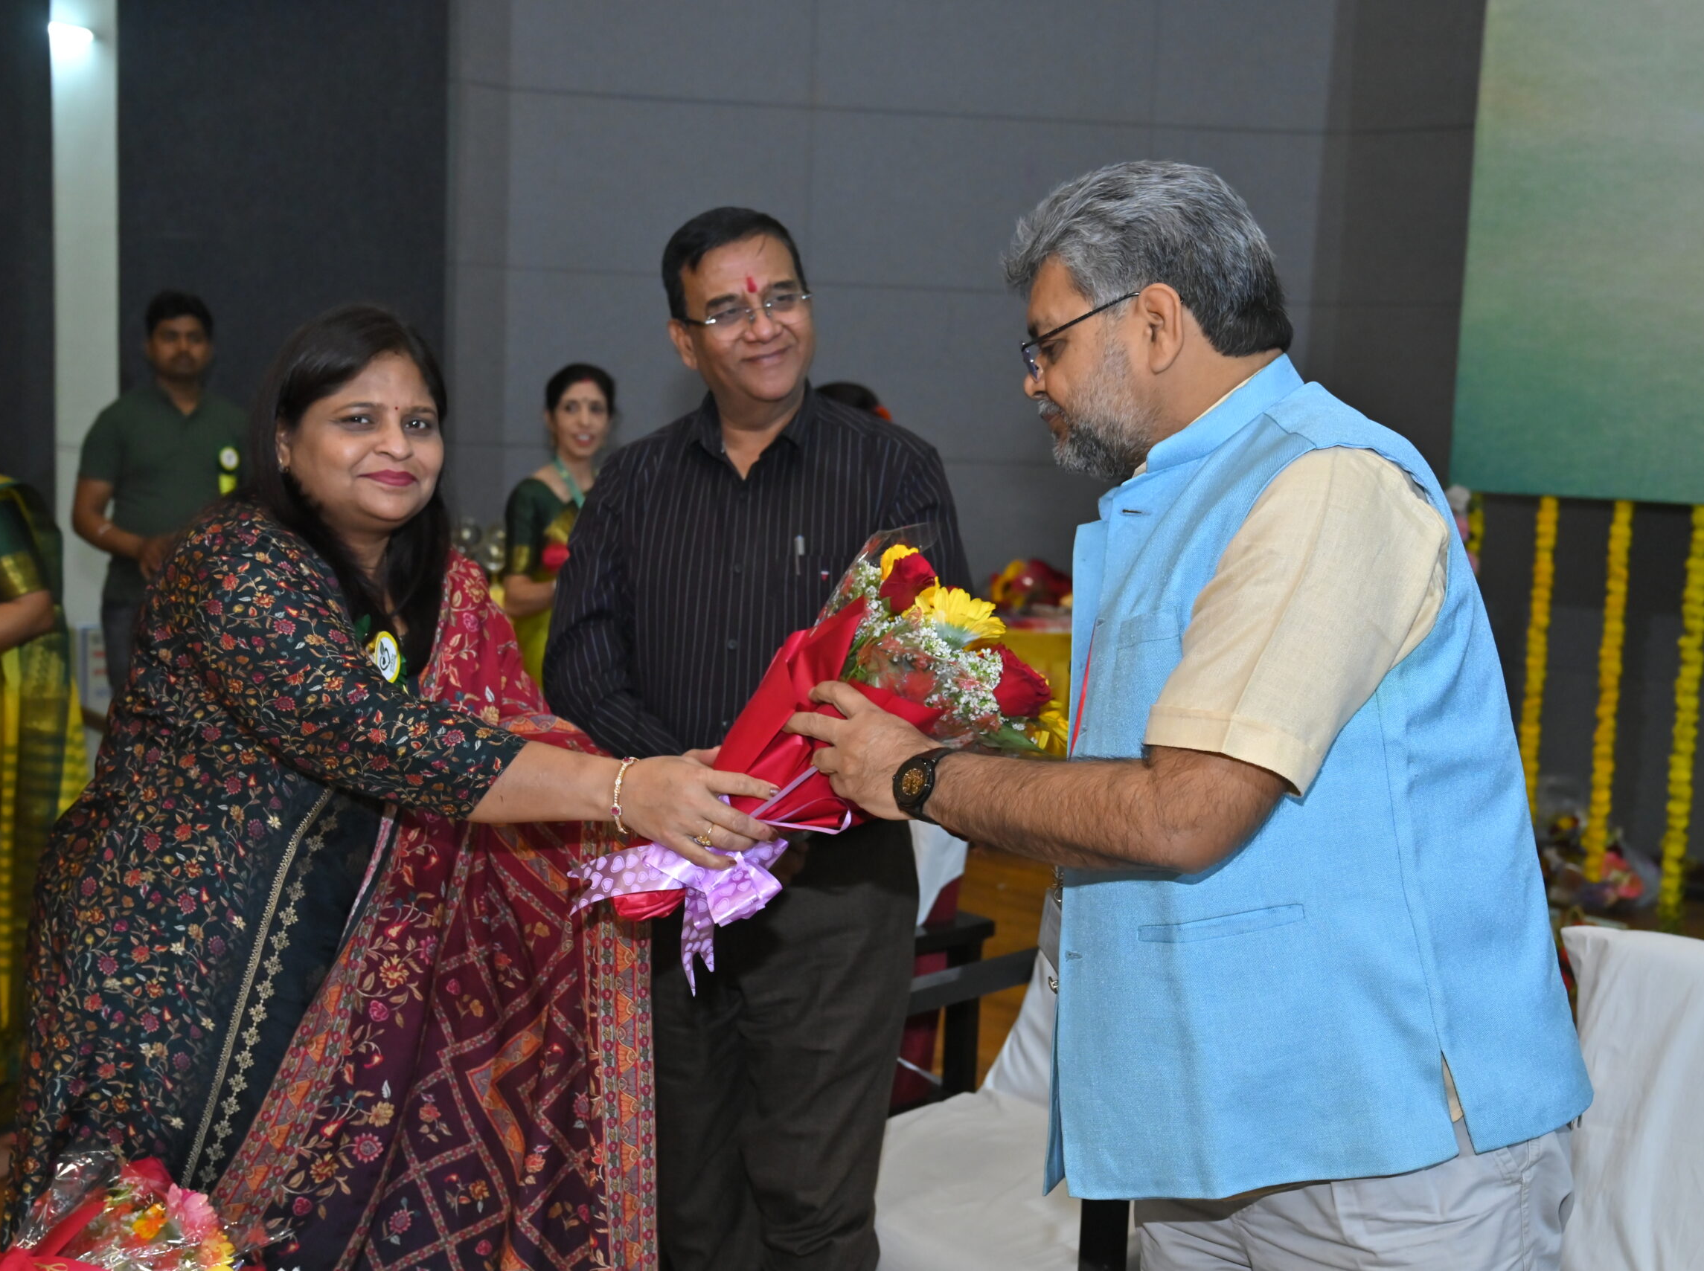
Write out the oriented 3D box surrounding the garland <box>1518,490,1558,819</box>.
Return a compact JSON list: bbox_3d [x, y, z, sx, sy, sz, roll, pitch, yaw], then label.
[{"bbox_3d":[2.104,0.149,5.900,0.070,1.150,0.070,6,8,26],"label":"garland"}]

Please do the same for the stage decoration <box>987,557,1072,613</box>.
[{"bbox_3d":[0.608,-0.175,6.300,0.330,0.190,0.270,3,7,6],"label":"stage decoration"}]

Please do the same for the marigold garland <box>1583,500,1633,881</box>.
[{"bbox_3d":[2.298,0.171,5.801,0.070,1.170,0.070,6,8,26],"label":"marigold garland"}]

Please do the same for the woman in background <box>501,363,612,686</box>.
[{"bbox_3d":[-0.665,0.111,4.661,0.450,1.540,0.340,-3,9,-37],"label":"woman in background"}]

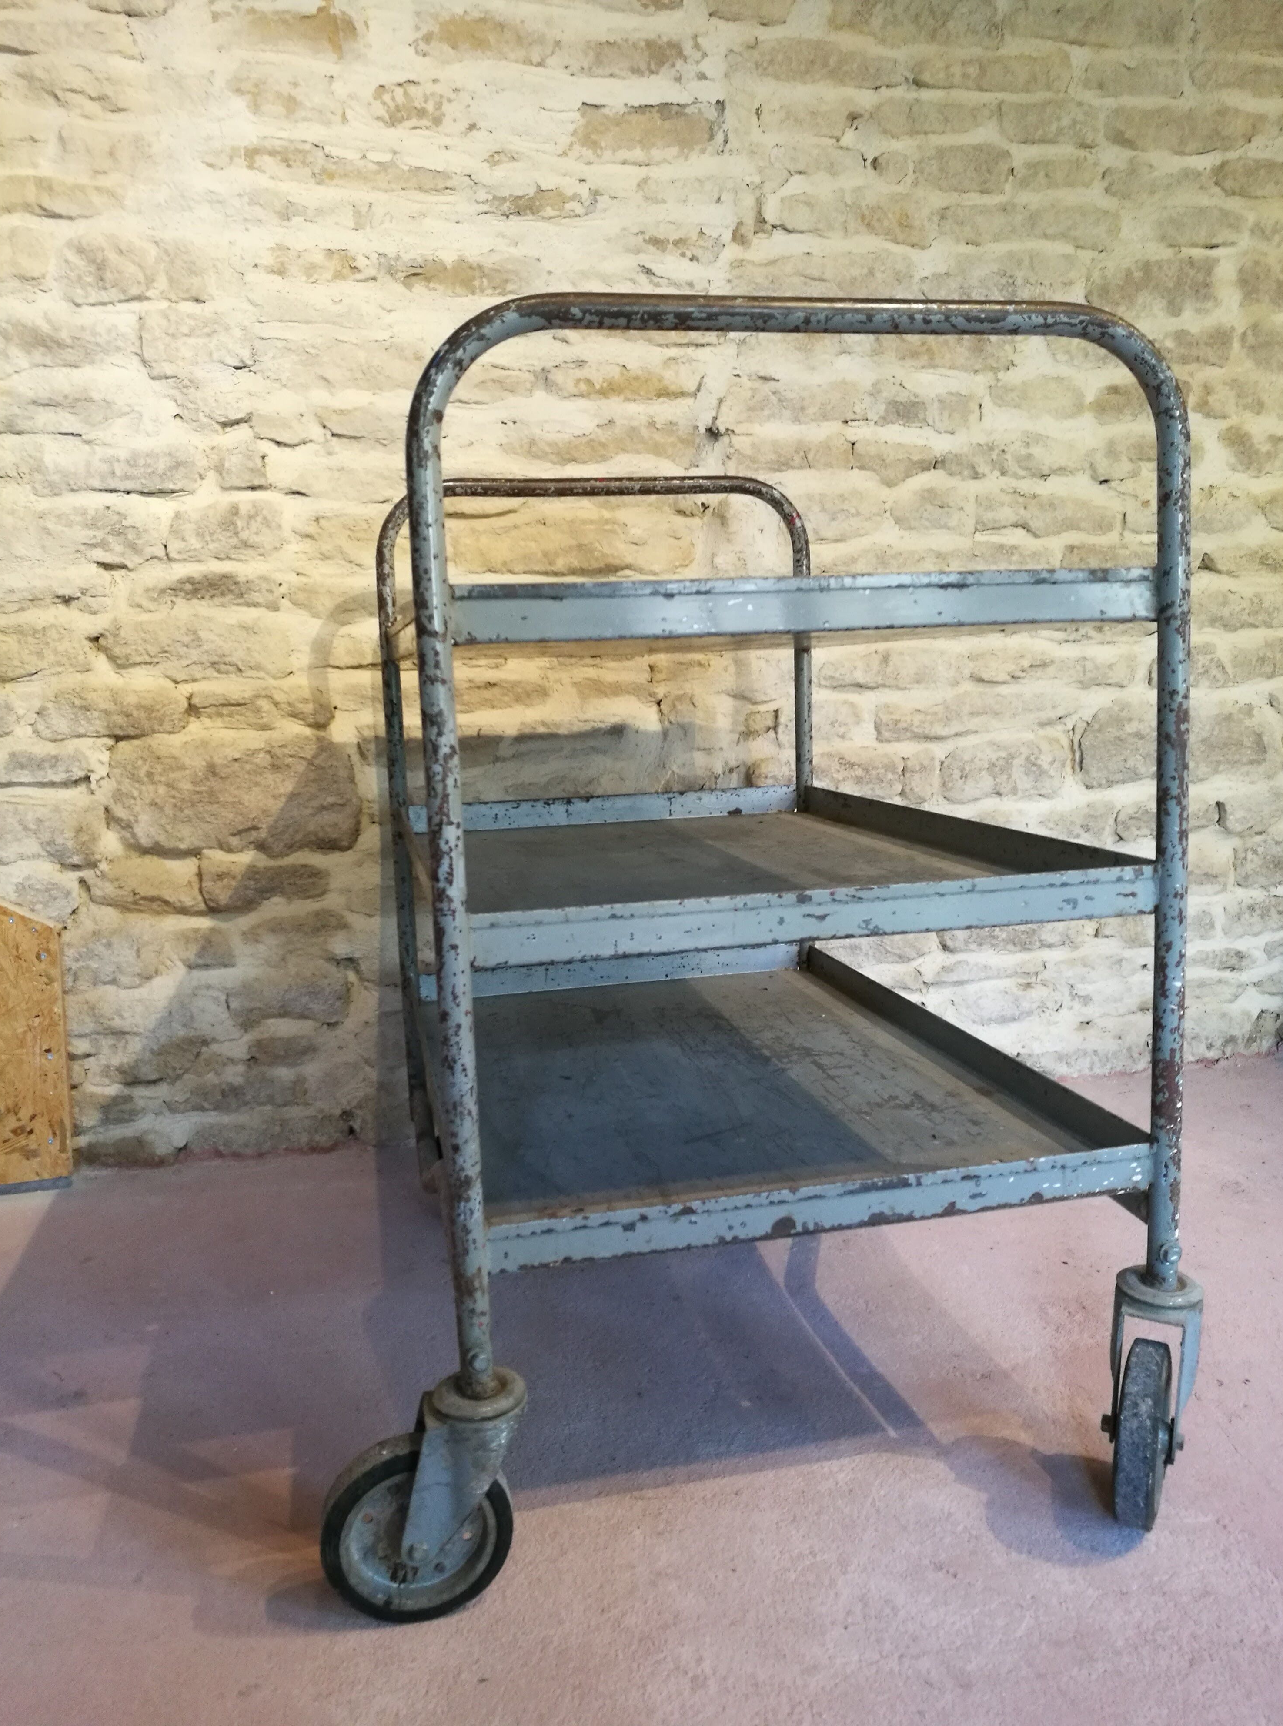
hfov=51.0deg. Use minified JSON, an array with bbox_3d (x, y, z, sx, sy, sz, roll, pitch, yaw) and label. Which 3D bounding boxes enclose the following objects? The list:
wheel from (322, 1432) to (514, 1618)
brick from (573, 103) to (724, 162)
[{"bbox_3d":[-0.173,0.510,1.035,0.142,0.142,0.033,-4,8,-10],"label":"wheel"},{"bbox_3d":[-0.001,-1.087,2.036,0.222,0.081,0.090,-4,8,-10],"label":"brick"}]

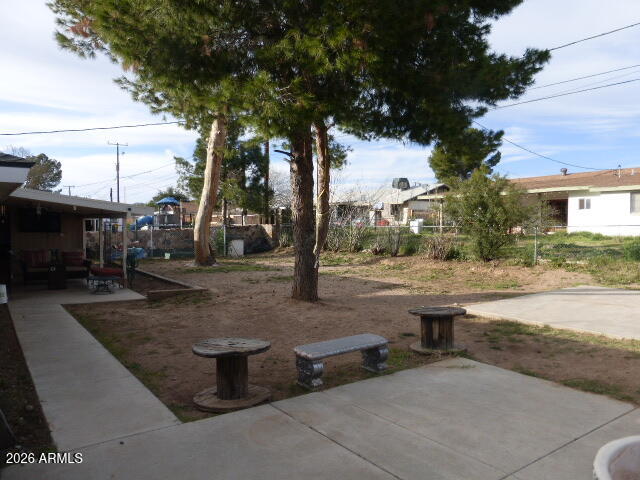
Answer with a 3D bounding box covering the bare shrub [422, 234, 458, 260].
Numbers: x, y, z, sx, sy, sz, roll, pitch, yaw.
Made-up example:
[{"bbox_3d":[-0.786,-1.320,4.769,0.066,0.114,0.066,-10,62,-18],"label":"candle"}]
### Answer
[{"bbox_3d":[4.510,0.281,17.300,1.320,0.970,1.200,0,2,0],"label":"bare shrub"}]

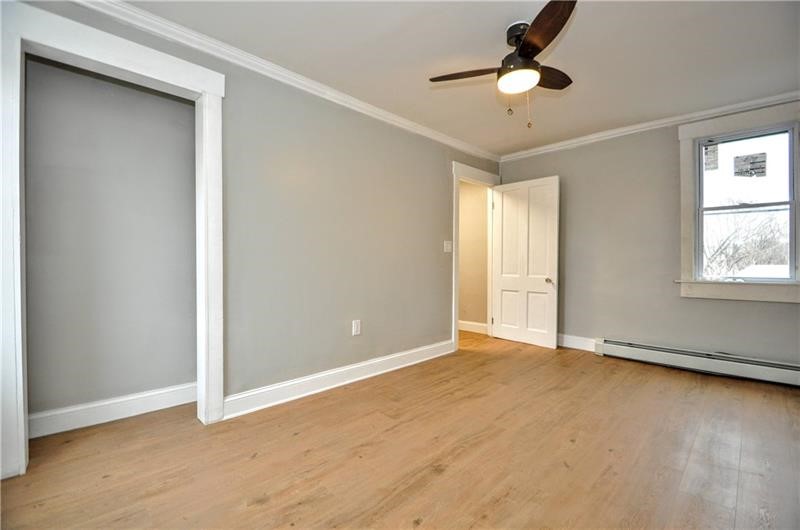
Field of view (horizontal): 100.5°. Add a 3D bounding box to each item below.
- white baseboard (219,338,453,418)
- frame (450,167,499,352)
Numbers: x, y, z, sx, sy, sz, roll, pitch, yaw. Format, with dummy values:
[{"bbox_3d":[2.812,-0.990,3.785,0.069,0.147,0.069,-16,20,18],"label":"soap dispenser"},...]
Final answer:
[{"bbox_3d":[-0.268,0.915,2.942,2.363,0.145,0.020,0,1,-43],"label":"white baseboard"},{"bbox_3d":[0.915,-0.095,4.104,0.985,2.146,0.131,0,1,-43],"label":"frame"}]

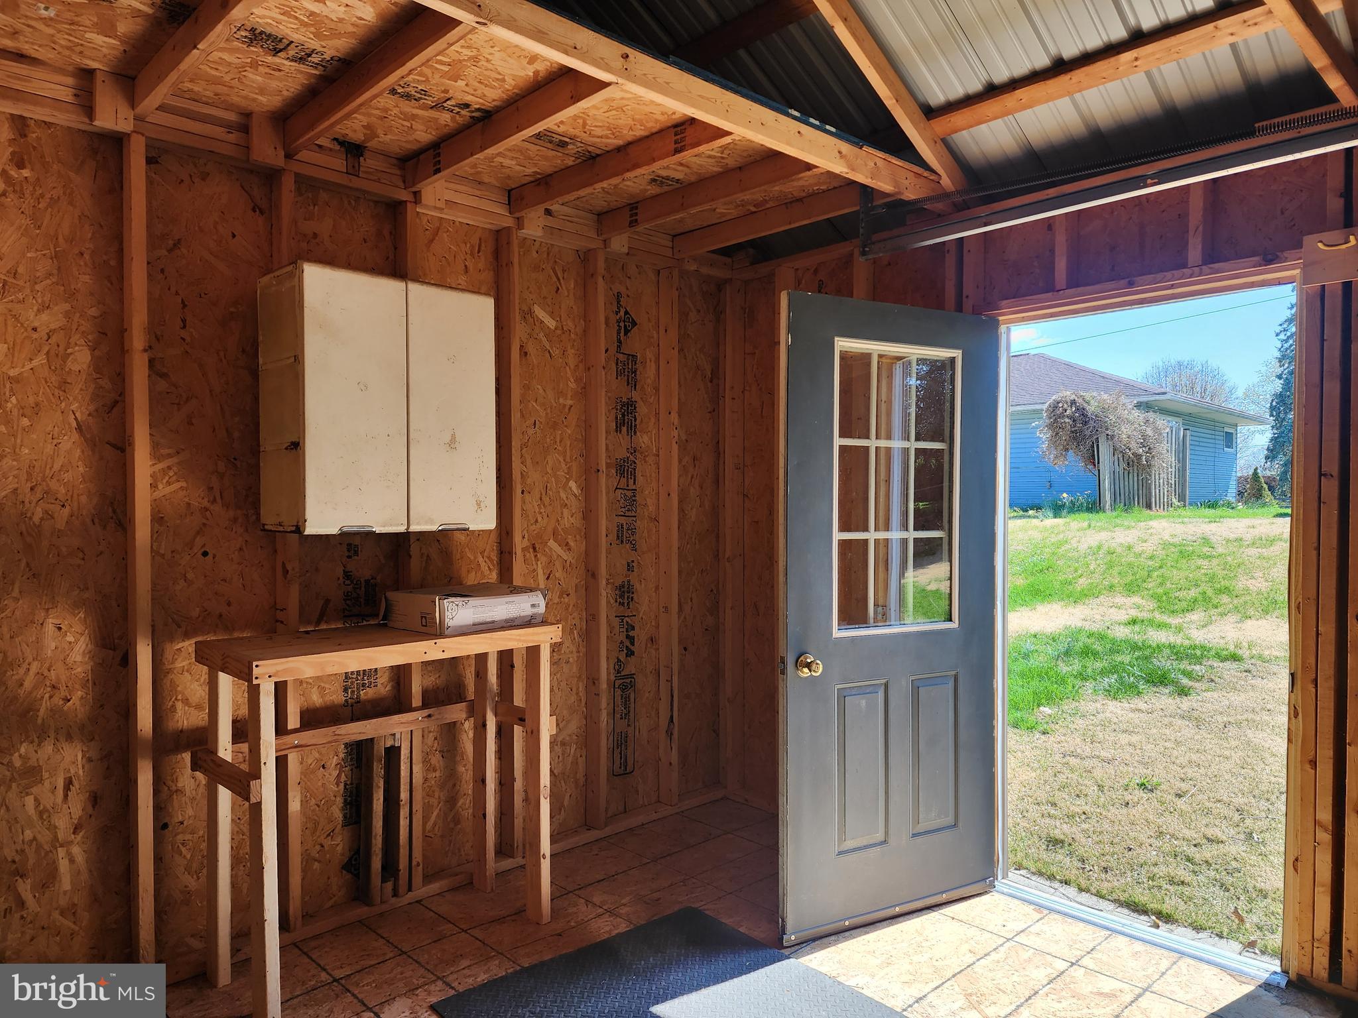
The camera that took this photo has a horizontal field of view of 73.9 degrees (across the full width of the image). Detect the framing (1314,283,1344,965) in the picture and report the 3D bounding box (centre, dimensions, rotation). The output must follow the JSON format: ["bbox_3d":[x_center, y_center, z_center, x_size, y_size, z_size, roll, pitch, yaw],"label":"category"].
[{"bbox_3d":[1.871,0.276,2.584,0.089,2.120,0.038,-1,1,-45],"label":"framing"}]

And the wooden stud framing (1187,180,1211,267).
[{"bbox_3d":[1.624,-0.882,2.811,0.089,0.270,0.038,-1,1,-45],"label":"wooden stud framing"}]

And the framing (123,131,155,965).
[{"bbox_3d":[-1.506,0.145,2.513,0.038,2.344,0.089,-1,1,-45],"label":"framing"}]

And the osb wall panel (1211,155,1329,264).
[{"bbox_3d":[1.776,-0.901,2.731,0.014,0.275,0.320,-1,1,-45],"label":"osb wall panel"}]

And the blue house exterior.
[{"bbox_3d":[10.682,-2.480,28.278,11.300,4.700,10.865,1,1,43],"label":"blue house exterior"}]

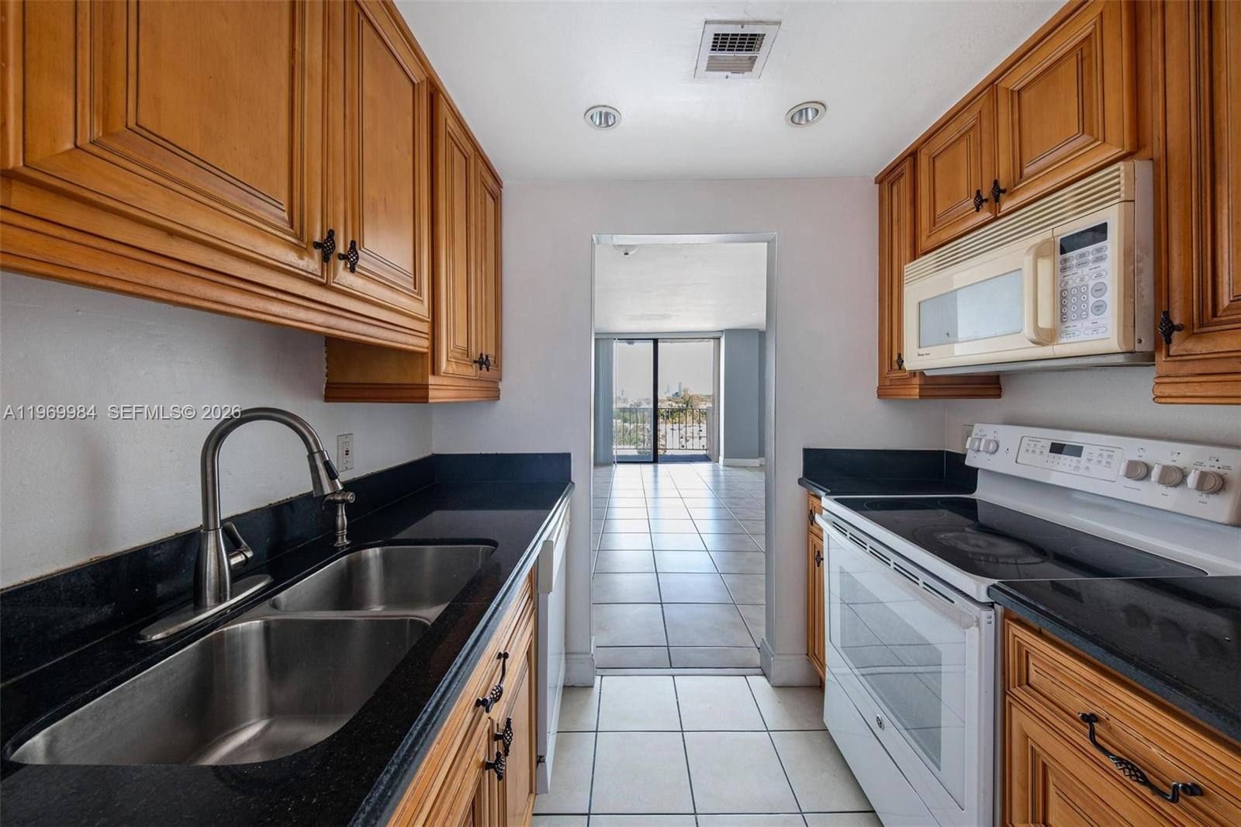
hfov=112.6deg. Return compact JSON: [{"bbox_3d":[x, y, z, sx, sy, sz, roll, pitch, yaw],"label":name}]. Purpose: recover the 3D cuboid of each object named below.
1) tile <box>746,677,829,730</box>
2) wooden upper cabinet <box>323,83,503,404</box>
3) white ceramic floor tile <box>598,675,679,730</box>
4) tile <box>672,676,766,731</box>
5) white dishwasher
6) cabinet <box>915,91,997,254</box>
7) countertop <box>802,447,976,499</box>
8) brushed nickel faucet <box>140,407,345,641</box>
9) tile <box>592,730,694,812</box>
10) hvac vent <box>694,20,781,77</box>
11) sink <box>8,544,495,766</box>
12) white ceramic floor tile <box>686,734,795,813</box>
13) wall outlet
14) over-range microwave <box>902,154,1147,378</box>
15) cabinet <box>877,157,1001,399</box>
[{"bbox_3d":[0.759,1.258,1.798,0.340,0.012,0.319,0,3,1],"label":"tile"},{"bbox_3d":[-0.680,-0.516,1.474,0.319,0.944,0.690,0,3,1],"label":"wooden upper cabinet"},{"bbox_3d":[0.079,1.231,1.763,0.327,0.010,0.314,0,2,1],"label":"white ceramic floor tile"},{"bbox_3d":[0.411,1.231,1.763,0.326,0.010,0.314,0,2,1],"label":"tile"},{"bbox_3d":[-0.528,0.789,1.556,0.603,0.845,0.585,0,3,1],"label":"white dishwasher"},{"bbox_3d":[1.280,-0.792,1.407,0.314,0.412,0.330,0,3,1],"label":"cabinet"},{"bbox_3d":[1.125,0.251,1.710,0.670,0.174,0.320,0,2,1],"label":"countertop"},{"bbox_3d":[-0.651,0.170,0.759,0.295,0.378,0.229,0,3,1],"label":"brushed nickel faucet"},{"bbox_3d":[0.073,1.270,1.473,0.340,0.012,0.321,0,3,1],"label":"tile"},{"bbox_3d":[0.324,-1.035,1.179,0.198,0.015,0.195,0,2,1],"label":"hvac vent"},{"bbox_3d":[-0.514,0.469,0.790,0.395,0.195,0.720,0,2,1],"label":"sink"},{"bbox_3d":[0.413,1.272,1.477,0.341,0.012,0.322,0,3,1],"label":"white ceramic floor tile"},{"bbox_3d":[-0.842,0.121,1.273,0.008,0.116,0.074,0,3,1],"label":"wall outlet"},{"bbox_3d":[1.254,-0.344,1.220,0.395,0.415,0.720,0,2,1],"label":"over-range microwave"},{"bbox_3d":[1.305,-0.550,1.730,0.320,0.975,0.280,0,2,1],"label":"cabinet"}]

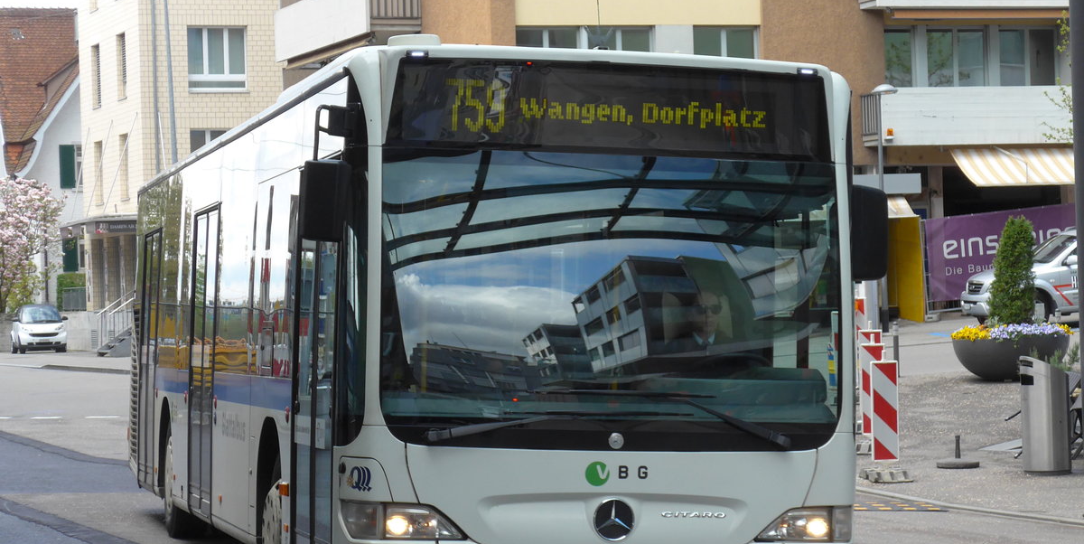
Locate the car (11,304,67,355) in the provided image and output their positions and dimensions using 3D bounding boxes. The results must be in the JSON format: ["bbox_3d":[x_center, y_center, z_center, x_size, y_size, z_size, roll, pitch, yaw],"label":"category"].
[{"bbox_3d":[-15.908,1.793,96.000,1.560,1.540,2.680,-2,-1,-14],"label":"car"}]

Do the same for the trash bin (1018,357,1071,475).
[{"bbox_3d":[5.066,1.438,30.500,0.470,1.170,0.470,-2,-1,0],"label":"trash bin"}]

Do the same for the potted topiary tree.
[{"bbox_3d":[6.458,0.360,41.800,1.640,2.280,1.640,-2,-1,-9],"label":"potted topiary tree"}]

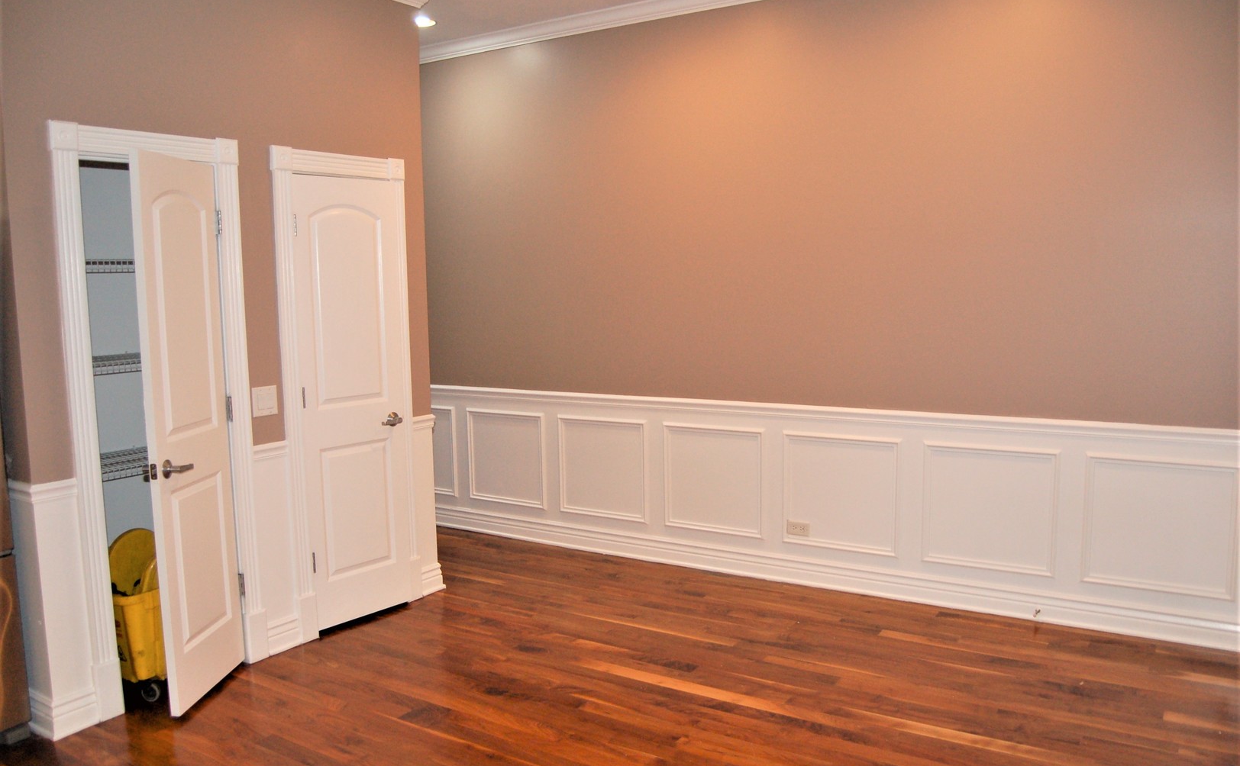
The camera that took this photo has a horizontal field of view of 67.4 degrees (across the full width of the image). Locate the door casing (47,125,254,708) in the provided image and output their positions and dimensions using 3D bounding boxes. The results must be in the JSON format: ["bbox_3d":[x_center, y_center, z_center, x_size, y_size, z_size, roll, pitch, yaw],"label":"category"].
[{"bbox_3d":[-1.653,0.147,3.508,0.230,2.155,0.710,4,8,33],"label":"door casing"}]

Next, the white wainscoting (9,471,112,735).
[{"bbox_3d":[-2.003,0.793,3.307,0.170,0.930,0.175,4,8,33],"label":"white wainscoting"}]

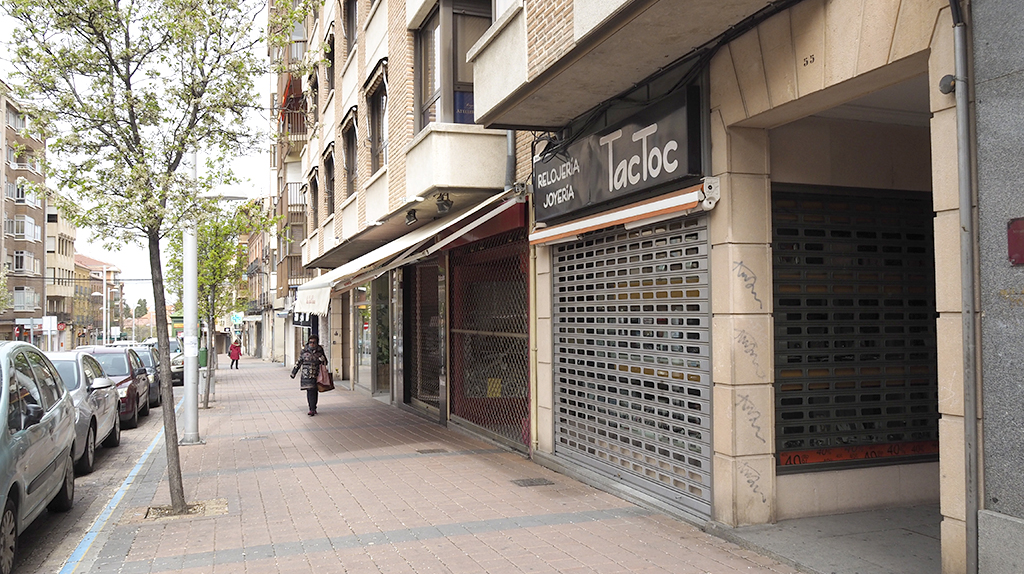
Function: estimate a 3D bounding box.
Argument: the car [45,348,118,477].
[{"bbox_3d":[-6.391,1.592,11.022,1.780,1.460,4.300,0,-4,-19],"label":"car"}]

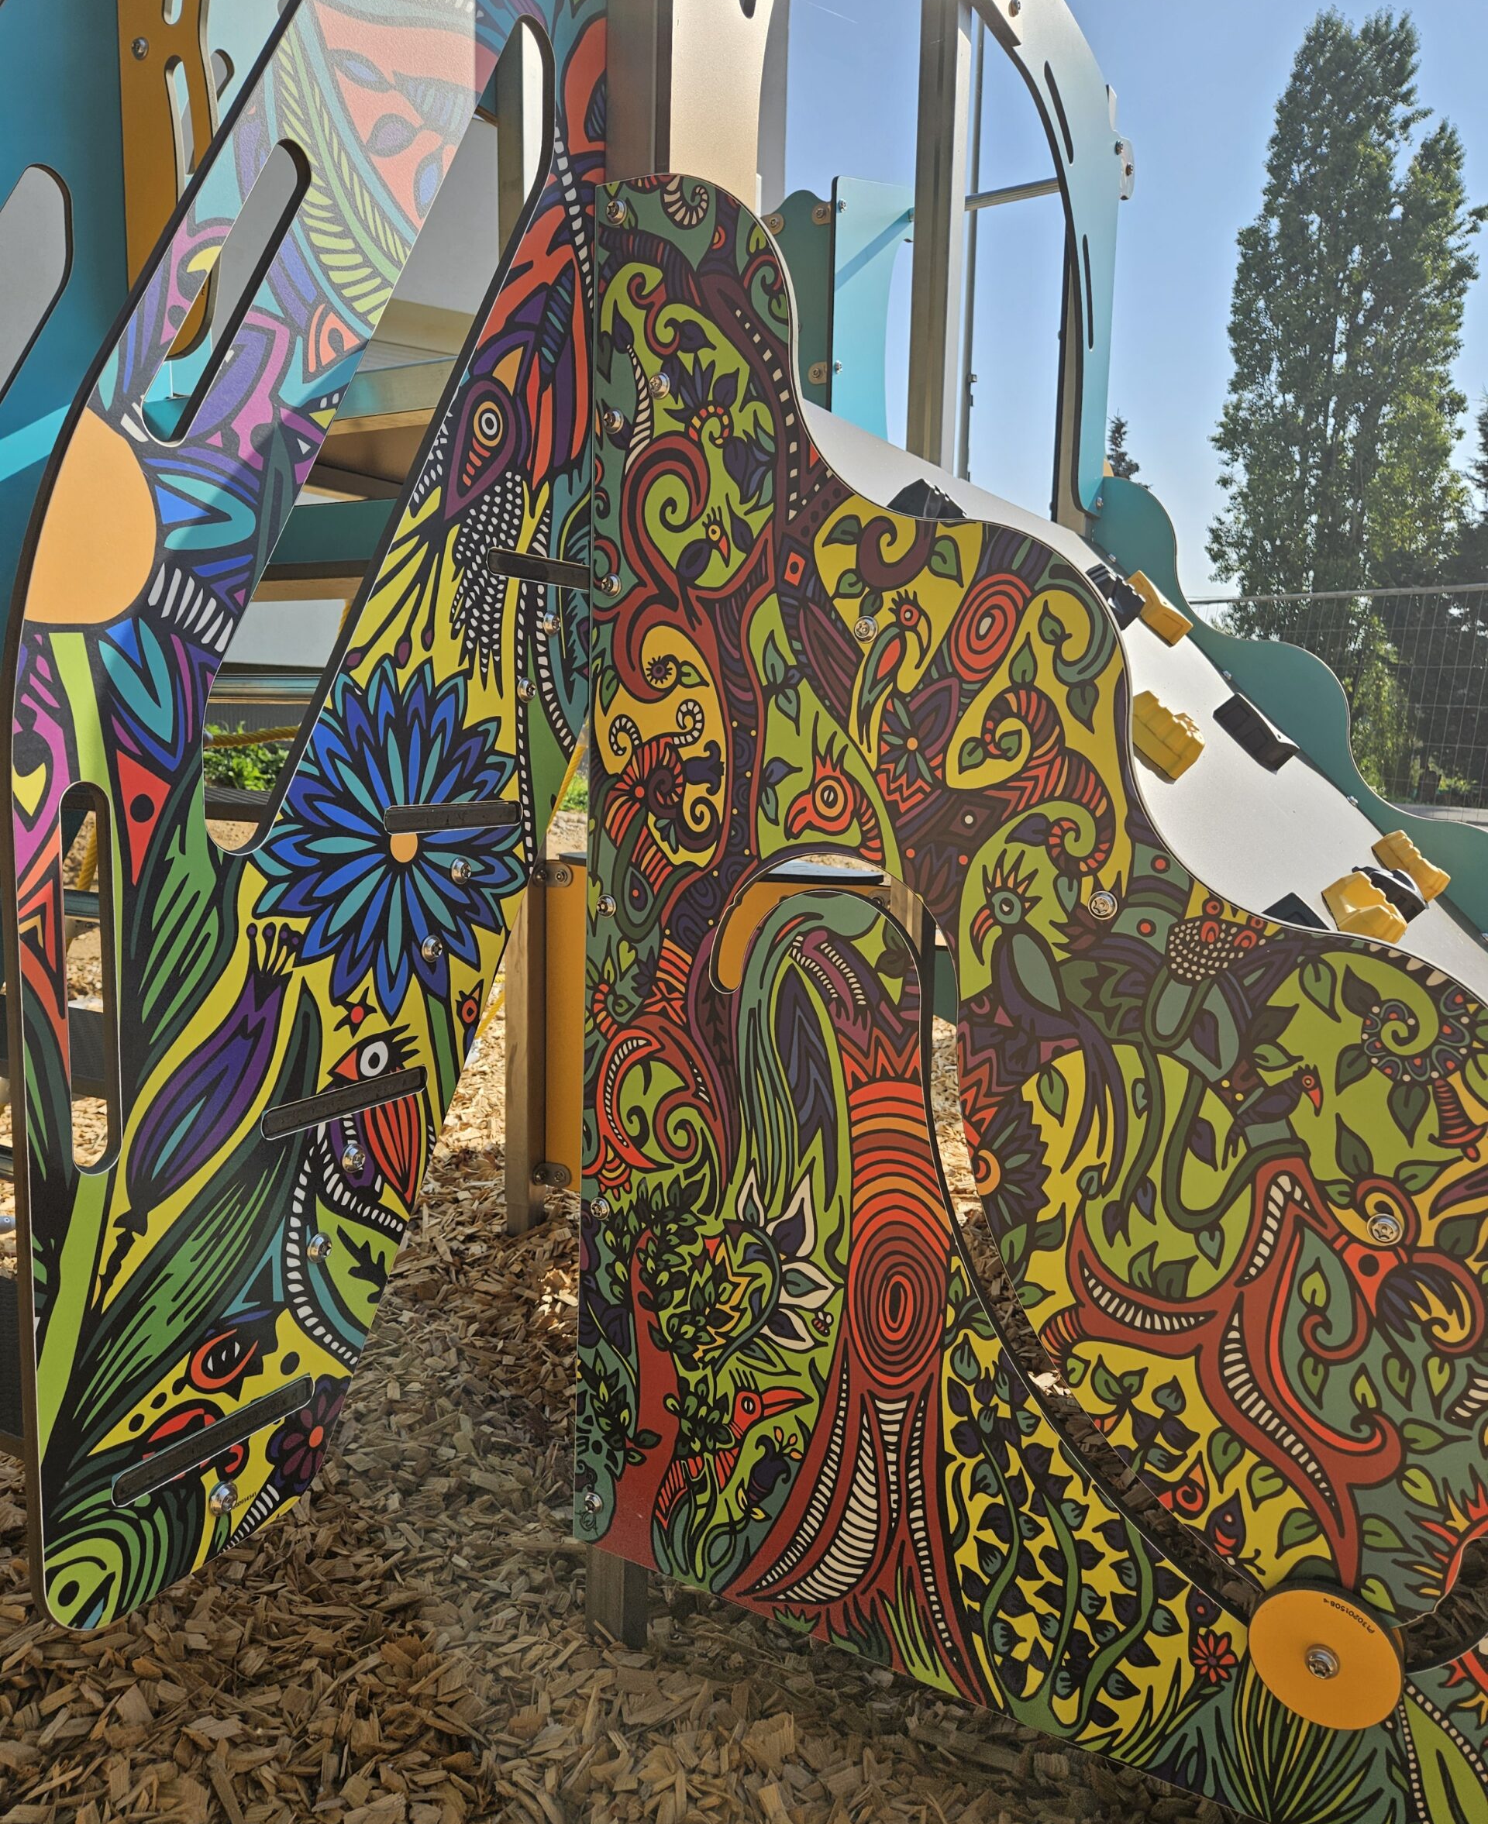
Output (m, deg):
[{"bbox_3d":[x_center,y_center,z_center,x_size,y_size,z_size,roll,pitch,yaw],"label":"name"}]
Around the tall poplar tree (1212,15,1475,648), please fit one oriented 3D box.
[{"bbox_3d":[13.330,-10.860,29.260,5.600,16.860,5.500,5,8,23],"label":"tall poplar tree"}]

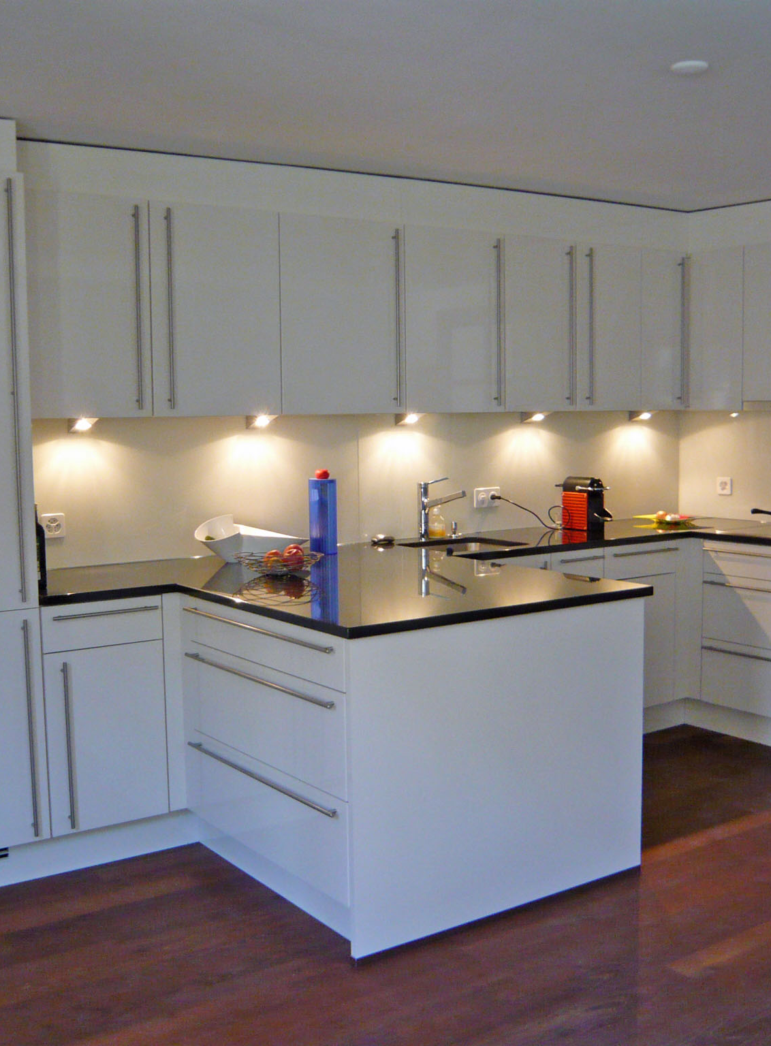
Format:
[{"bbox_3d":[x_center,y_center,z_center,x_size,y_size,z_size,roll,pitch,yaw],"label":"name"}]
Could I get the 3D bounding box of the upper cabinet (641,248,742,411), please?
[{"bbox_3d":[1.446,-0.897,5.365,0.705,0.726,0.697,-4,6,-34],"label":"upper cabinet"}]

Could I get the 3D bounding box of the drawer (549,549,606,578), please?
[{"bbox_3d":[0.661,0.172,4.901,0.306,0.148,0.500,-4,6,-34],"label":"drawer"}]

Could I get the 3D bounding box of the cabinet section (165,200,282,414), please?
[{"bbox_3d":[-0.673,-0.743,4.040,0.496,0.722,0.348,-4,7,-34],"label":"cabinet section"}]

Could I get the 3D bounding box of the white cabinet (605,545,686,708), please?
[{"bbox_3d":[0.973,0.432,5.203,0.515,0.729,0.609,-4,6,-34],"label":"white cabinet"}]

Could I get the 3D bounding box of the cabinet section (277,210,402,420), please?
[{"bbox_3d":[-0.243,-0.777,4.331,0.549,0.722,0.348,-4,7,-34],"label":"cabinet section"}]

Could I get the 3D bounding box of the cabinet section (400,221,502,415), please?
[{"bbox_3d":[0.190,-0.811,4.624,0.501,0.722,0.348,-4,7,-34],"label":"cabinet section"}]

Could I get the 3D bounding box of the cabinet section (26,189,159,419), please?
[{"bbox_3d":[-1.077,-0.708,3.766,0.495,0.722,0.348,-4,7,-34],"label":"cabinet section"}]

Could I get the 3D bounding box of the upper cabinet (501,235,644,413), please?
[{"bbox_3d":[0.728,-0.861,5.068,0.817,0.726,0.377,-4,6,-34],"label":"upper cabinet"}]

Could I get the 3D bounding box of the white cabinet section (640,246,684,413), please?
[{"bbox_3d":[1.186,-0.885,5.303,0.313,0.722,0.348,-4,7,-34],"label":"white cabinet section"}]

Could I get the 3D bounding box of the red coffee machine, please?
[{"bbox_3d":[0.929,-0.094,5.273,0.118,0.249,0.290,-4,6,-34],"label":"red coffee machine"}]

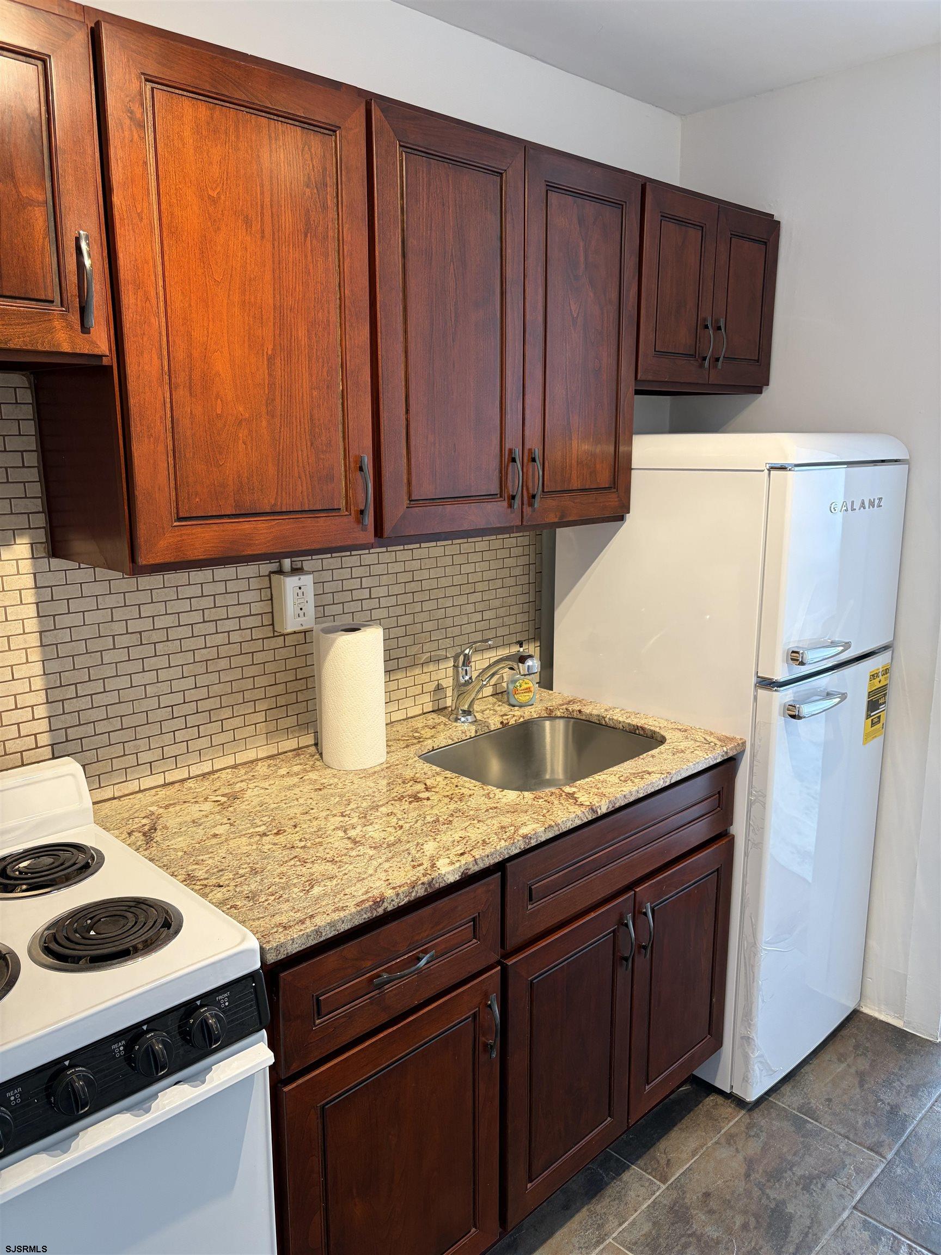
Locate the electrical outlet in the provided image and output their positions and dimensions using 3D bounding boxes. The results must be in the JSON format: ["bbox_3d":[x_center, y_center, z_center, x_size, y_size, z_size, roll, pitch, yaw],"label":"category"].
[{"bbox_3d":[-0.363,-0.056,1.938,0.070,0.118,0.053,-11,16,-43],"label":"electrical outlet"}]

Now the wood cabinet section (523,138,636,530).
[{"bbox_3d":[0.129,-0.620,2.134,0.382,0.755,0.331,-12,16,-43],"label":"wood cabinet section"}]

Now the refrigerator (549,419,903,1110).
[{"bbox_3d":[0.659,0.293,2.490,0.593,1.577,0.668,-11,16,-43],"label":"refrigerator"}]

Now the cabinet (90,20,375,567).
[{"bbox_3d":[-0.434,-0.502,1.572,0.455,0.763,0.335,-11,16,-43],"label":"cabinet"}]

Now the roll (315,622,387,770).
[{"bbox_3d":[-0.242,0.141,1.939,0.132,0.277,0.132,0,12,0],"label":"roll"}]

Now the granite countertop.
[{"bbox_3d":[-0.055,0.304,1.901,1.228,0.028,0.641,-11,16,-43],"label":"granite countertop"}]

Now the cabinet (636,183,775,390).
[{"bbox_3d":[0.492,-0.839,2.423,0.608,0.459,0.335,-11,16,-43],"label":"cabinet"}]

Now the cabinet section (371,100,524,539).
[{"bbox_3d":[-0.144,-0.565,1.875,0.380,0.755,0.331,-12,16,-43],"label":"cabinet section"}]

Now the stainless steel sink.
[{"bbox_3d":[0.177,0.378,2.077,0.573,0.202,0.430,-11,16,-43],"label":"stainless steel sink"}]

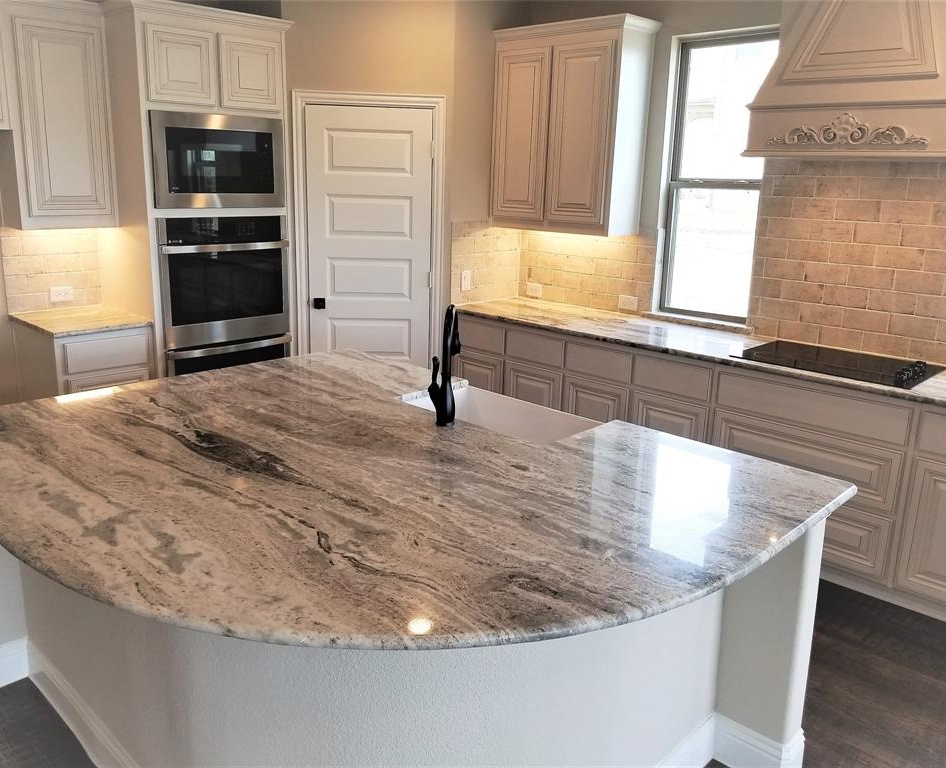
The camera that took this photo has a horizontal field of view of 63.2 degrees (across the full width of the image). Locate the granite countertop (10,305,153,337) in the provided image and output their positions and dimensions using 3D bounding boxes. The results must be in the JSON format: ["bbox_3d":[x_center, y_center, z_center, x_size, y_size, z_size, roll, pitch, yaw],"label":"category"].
[{"bbox_3d":[-2.094,-0.338,4.113,0.696,0.031,0.486,15,20,40],"label":"granite countertop"}]

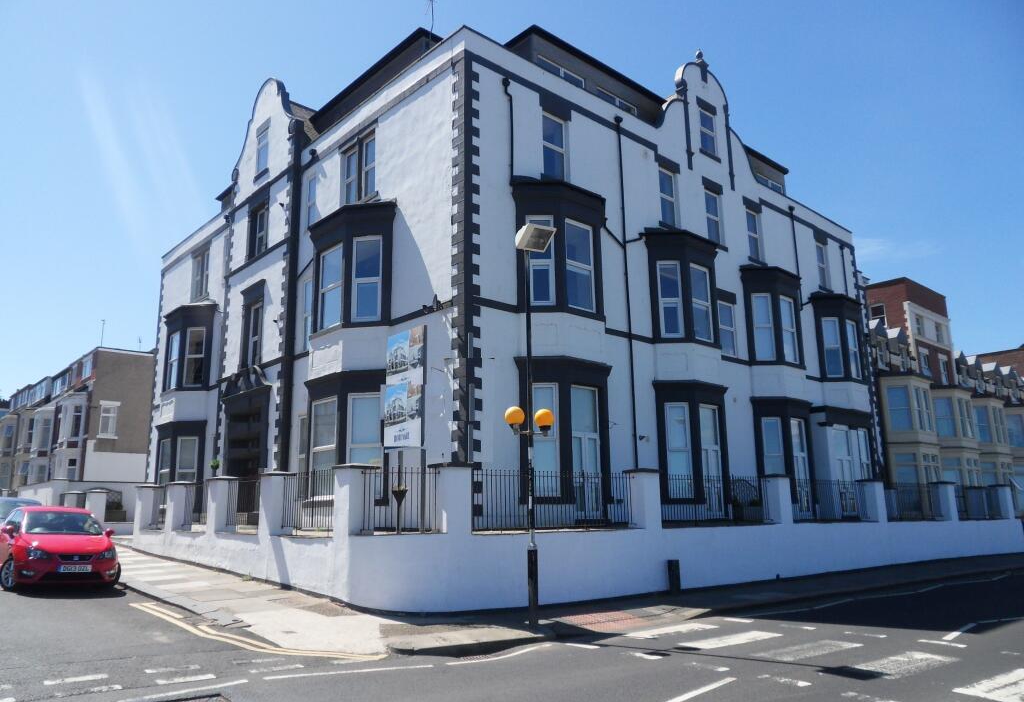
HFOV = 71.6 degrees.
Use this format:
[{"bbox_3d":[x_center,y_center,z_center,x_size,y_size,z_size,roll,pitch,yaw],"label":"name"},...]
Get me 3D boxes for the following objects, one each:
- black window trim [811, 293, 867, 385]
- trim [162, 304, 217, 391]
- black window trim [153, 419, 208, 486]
[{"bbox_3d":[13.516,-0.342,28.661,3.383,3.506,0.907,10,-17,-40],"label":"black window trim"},{"bbox_3d":[-13.328,0.112,28.741,1.000,3.390,3.900,11,-17,-43],"label":"trim"},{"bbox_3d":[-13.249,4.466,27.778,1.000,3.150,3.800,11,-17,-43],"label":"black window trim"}]

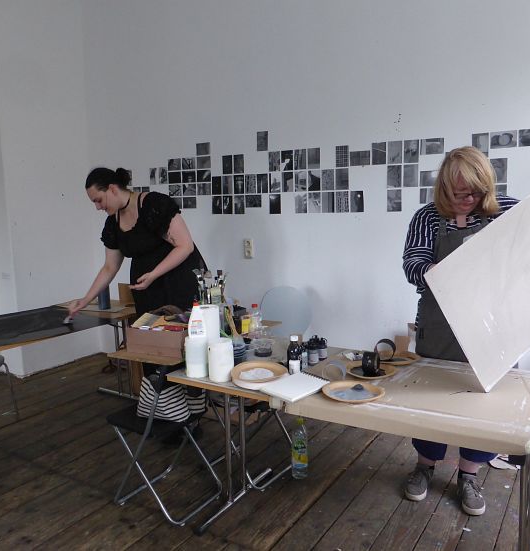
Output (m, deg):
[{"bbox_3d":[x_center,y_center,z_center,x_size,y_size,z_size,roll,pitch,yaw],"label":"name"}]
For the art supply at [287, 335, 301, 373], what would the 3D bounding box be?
[{"bbox_3d":[0.135,0.367,2.330,0.065,0.188,0.065,-1,8,0],"label":"art supply"}]

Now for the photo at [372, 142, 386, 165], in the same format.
[{"bbox_3d":[0.806,-0.857,3.591,0.101,0.151,0.010,4,8,32],"label":"photo"}]

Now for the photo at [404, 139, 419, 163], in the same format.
[{"bbox_3d":[0.957,-0.806,3.320,0.099,0.146,0.006,4,9,33],"label":"photo"}]

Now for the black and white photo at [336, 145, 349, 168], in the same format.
[{"bbox_3d":[0.565,-0.861,3.695,0.100,0.150,0.005,4,9,33],"label":"black and white photo"}]

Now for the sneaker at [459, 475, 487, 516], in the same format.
[{"bbox_3d":[1.023,1.070,2.550,0.102,0.106,0.270,0,8,9],"label":"sneaker"}]

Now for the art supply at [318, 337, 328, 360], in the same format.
[{"bbox_3d":[0.268,0.339,2.355,0.042,0.102,0.042,0,8,6],"label":"art supply"}]

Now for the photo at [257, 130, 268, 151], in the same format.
[{"bbox_3d":[-0.016,-1.032,3.925,0.099,0.146,0.006,4,9,33],"label":"photo"}]

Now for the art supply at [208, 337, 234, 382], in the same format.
[{"bbox_3d":[-0.197,0.381,2.311,0.109,0.180,0.109,-1,8,0],"label":"art supply"}]

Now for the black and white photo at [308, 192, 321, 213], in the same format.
[{"bbox_3d":[0.379,-0.554,3.901,0.101,0.151,0.010,4,8,32],"label":"black and white photo"}]

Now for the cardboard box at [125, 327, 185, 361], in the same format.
[{"bbox_3d":[-0.486,0.316,2.568,0.345,0.123,0.220,3,9,31],"label":"cardboard box"}]

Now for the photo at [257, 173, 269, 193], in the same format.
[{"bbox_3d":[-0.018,-0.714,3.975,0.099,0.146,0.006,4,9,33],"label":"photo"}]

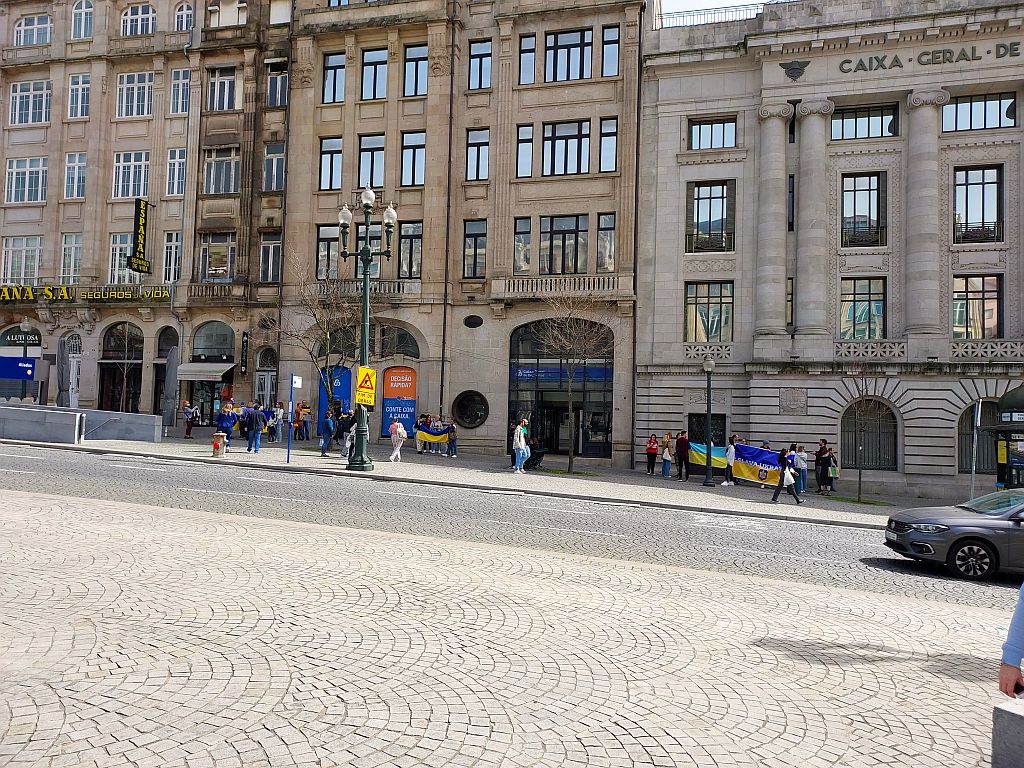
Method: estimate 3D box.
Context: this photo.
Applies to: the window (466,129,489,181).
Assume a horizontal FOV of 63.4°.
[{"bbox_3d":[-1.446,-9.769,35.290,1.010,2.221,0.200,1,-2,14],"label":"window"}]

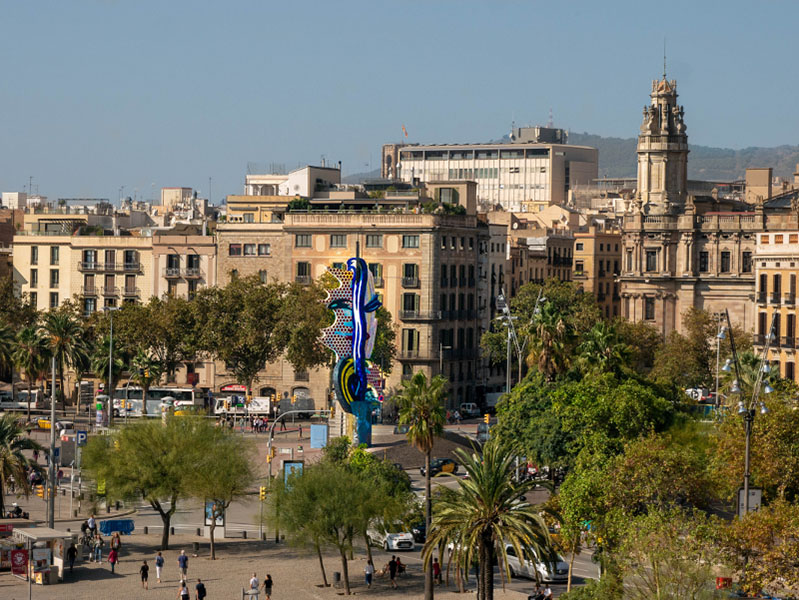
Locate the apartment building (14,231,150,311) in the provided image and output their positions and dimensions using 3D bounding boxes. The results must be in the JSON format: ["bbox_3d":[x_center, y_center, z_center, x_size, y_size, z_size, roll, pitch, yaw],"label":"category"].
[{"bbox_3d":[-39.217,2.508,372.186,20.400,23.000,15.000,1,0,18],"label":"apartment building"}]

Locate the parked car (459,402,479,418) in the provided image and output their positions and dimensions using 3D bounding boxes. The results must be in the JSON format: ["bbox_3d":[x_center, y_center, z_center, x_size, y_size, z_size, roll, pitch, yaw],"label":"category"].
[{"bbox_3d":[8.426,13.278,330.984,1.800,1.830,4.300,1,1,16],"label":"parked car"}]

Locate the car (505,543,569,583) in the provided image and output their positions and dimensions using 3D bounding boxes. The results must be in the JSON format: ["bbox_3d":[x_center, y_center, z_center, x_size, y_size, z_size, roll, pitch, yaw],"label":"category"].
[{"bbox_3d":[7.729,14.827,155.495,1.900,1.850,4.950,1,0,-25],"label":"car"}]

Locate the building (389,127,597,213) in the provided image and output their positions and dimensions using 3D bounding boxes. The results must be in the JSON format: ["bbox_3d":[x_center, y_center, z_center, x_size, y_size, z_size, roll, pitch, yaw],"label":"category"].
[{"bbox_3d":[24.496,-16.913,679.740,45.100,51.200,20.500,1,0,37],"label":"building"}]

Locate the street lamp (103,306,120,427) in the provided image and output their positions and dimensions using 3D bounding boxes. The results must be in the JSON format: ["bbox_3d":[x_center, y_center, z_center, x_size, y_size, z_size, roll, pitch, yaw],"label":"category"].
[{"bbox_3d":[-32.800,7.577,315.967,2.100,13.600,0.500,1,0,0],"label":"street lamp"}]

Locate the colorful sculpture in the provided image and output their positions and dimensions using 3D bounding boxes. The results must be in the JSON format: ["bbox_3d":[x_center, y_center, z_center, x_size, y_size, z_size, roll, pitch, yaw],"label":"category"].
[{"bbox_3d":[-4.847,5.320,276.836,5.800,19.100,4.000,1,1,-21],"label":"colorful sculpture"}]

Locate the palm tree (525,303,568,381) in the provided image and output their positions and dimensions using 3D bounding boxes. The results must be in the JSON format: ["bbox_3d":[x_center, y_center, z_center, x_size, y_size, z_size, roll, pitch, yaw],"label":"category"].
[{"bbox_3d":[14.145,7.836,264.870,4.200,15.200,4.200,1,1,0],"label":"palm tree"}]

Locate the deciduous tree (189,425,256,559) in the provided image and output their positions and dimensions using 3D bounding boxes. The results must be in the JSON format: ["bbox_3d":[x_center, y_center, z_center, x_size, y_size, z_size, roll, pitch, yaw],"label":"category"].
[{"bbox_3d":[-11.331,12.184,175.426,4.600,8.600,4.600,1,1,0],"label":"deciduous tree"}]

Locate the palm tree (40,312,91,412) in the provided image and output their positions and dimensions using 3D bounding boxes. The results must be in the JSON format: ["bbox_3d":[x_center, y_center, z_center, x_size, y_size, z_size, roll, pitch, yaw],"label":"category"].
[{"bbox_3d":[-38.317,7.480,317.896,5.500,12.100,5.500,1,1,0],"label":"palm tree"}]

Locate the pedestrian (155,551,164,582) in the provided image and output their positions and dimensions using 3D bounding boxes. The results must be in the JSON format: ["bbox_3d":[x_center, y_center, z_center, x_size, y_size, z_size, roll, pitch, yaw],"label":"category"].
[{"bbox_3d":[-13.136,14.654,151.838,0.500,1.650,0.420,1,0,-11],"label":"pedestrian"}]

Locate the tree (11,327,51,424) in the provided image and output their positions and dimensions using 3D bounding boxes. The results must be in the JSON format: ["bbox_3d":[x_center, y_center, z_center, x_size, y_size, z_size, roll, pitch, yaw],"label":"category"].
[{"bbox_3d":[-42.682,8.705,321.973,4.200,11.000,4.200,1,0,0],"label":"tree"}]

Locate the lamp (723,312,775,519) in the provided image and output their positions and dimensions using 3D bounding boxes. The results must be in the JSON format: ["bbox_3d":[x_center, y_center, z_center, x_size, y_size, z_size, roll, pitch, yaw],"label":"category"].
[{"bbox_3d":[19.435,8.312,154.528,3.200,15.500,1.800,1,0,0],"label":"lamp"}]

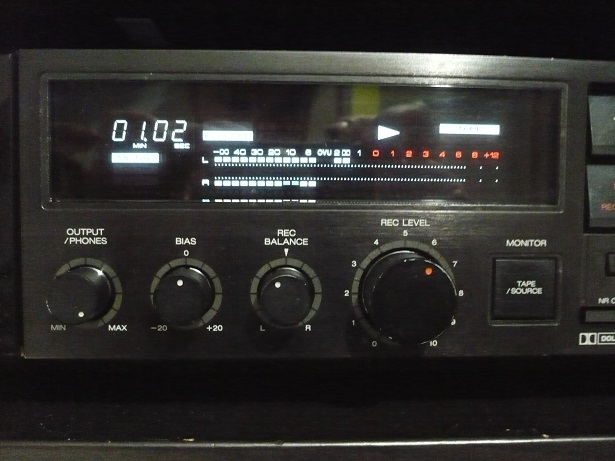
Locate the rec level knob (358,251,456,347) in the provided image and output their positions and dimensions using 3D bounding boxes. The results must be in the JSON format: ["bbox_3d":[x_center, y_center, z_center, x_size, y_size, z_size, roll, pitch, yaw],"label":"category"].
[{"bbox_3d":[0.033,0.022,0.201,0.029,0.029,0.016,1,3,-2],"label":"rec level knob"}]

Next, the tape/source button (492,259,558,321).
[{"bbox_3d":[0.074,0.020,0.210,0.021,0.021,0.006,1,3,-2],"label":"tape/source button"}]

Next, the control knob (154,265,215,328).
[{"bbox_3d":[-0.040,0.021,0.199,0.017,0.017,0.015,1,3,-2],"label":"control knob"}]

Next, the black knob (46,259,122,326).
[{"bbox_3d":[-0.073,0.021,0.197,0.018,0.018,0.015,1,3,-2],"label":"black knob"}]

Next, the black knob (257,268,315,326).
[{"bbox_3d":[-0.007,0.022,0.200,0.017,0.017,0.015,1,3,-2],"label":"black knob"}]

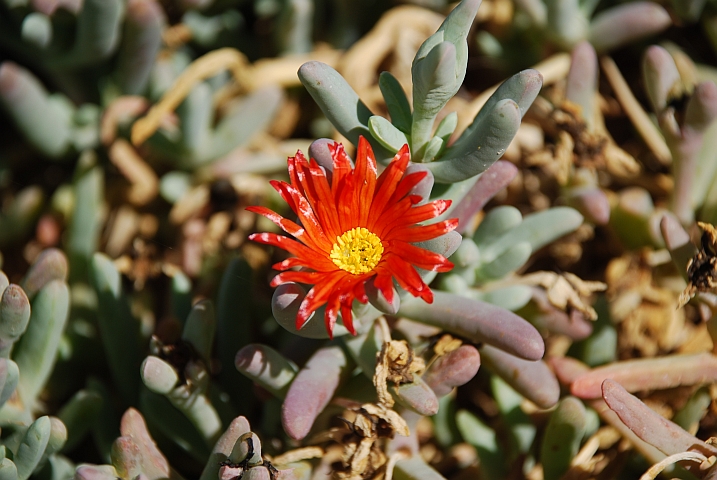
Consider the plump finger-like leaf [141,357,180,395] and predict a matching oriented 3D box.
[{"bbox_3d":[-0.040,0.027,0.804,0.007,0.010,0.007,-43,45,-3],"label":"plump finger-like leaf"}]

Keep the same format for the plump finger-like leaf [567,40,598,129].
[{"bbox_3d":[0.046,-0.030,0.816,0.006,0.023,0.005,-2,35,3],"label":"plump finger-like leaf"}]

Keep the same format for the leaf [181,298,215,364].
[{"bbox_3d":[-0.031,0.019,0.815,0.006,0.016,0.006,-2,30,-2],"label":"leaf"}]

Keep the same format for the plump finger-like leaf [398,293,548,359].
[{"bbox_3d":[0.020,0.016,0.768,0.033,0.007,0.008,19,89,11],"label":"plump finger-like leaf"}]

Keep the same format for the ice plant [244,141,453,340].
[{"bbox_3d":[-0.001,0.000,0.799,0.041,0.017,0.041,0,68,4],"label":"ice plant"}]

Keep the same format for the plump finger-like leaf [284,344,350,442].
[{"bbox_3d":[-0.007,0.028,0.765,0.008,0.007,0.023,25,58,0],"label":"plump finger-like leaf"}]

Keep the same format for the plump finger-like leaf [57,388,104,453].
[{"bbox_3d":[-0.058,0.037,0.825,0.007,0.016,0.007,28,34,-2],"label":"plump finger-like leaf"}]

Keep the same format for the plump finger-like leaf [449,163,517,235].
[{"bbox_3d":[0.024,-0.008,0.780,0.005,0.020,0.005,41,18,1],"label":"plump finger-like leaf"}]

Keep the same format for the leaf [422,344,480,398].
[{"bbox_3d":[0.017,0.026,0.772,0.006,0.020,0.006,55,42,2],"label":"leaf"}]

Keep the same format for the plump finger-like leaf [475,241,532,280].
[{"bbox_3d":[0.029,0.004,0.825,0.006,0.014,0.006,59,35,1],"label":"plump finger-like leaf"}]

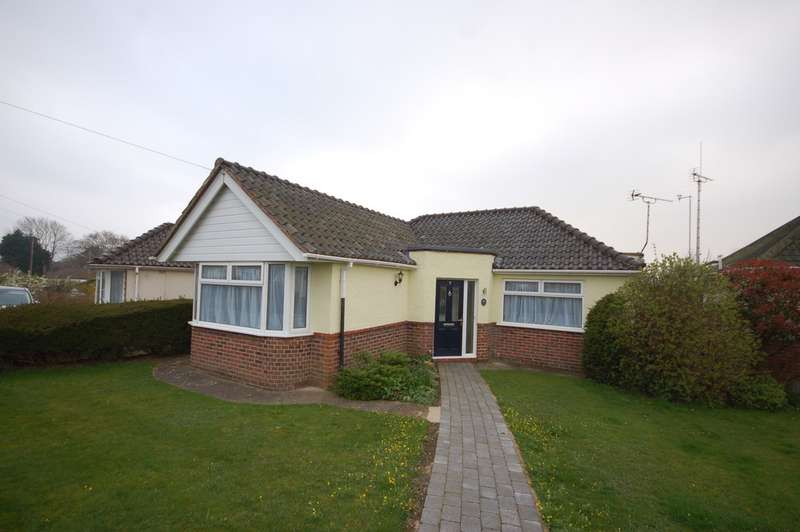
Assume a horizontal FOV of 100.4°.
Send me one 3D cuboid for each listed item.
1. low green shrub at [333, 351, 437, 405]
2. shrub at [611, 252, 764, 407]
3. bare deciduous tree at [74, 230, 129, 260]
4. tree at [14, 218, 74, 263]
[{"bbox_3d":[-0.208,2.044,6.372,1.750,0.600,1.600,2,-2,-3],"label":"low green shrub"},{"bbox_3d":[5.609,1.211,6.821,2.100,2.650,1.900,0,-3,32],"label":"shrub"},{"bbox_3d":[-55.461,-1.807,62.060,8.000,9.700,8.000,4,-3,-42],"label":"bare deciduous tree"},{"bbox_3d":[-55.850,-2.572,52.083,7.500,10.400,7.500,-1,-3,43],"label":"tree"}]

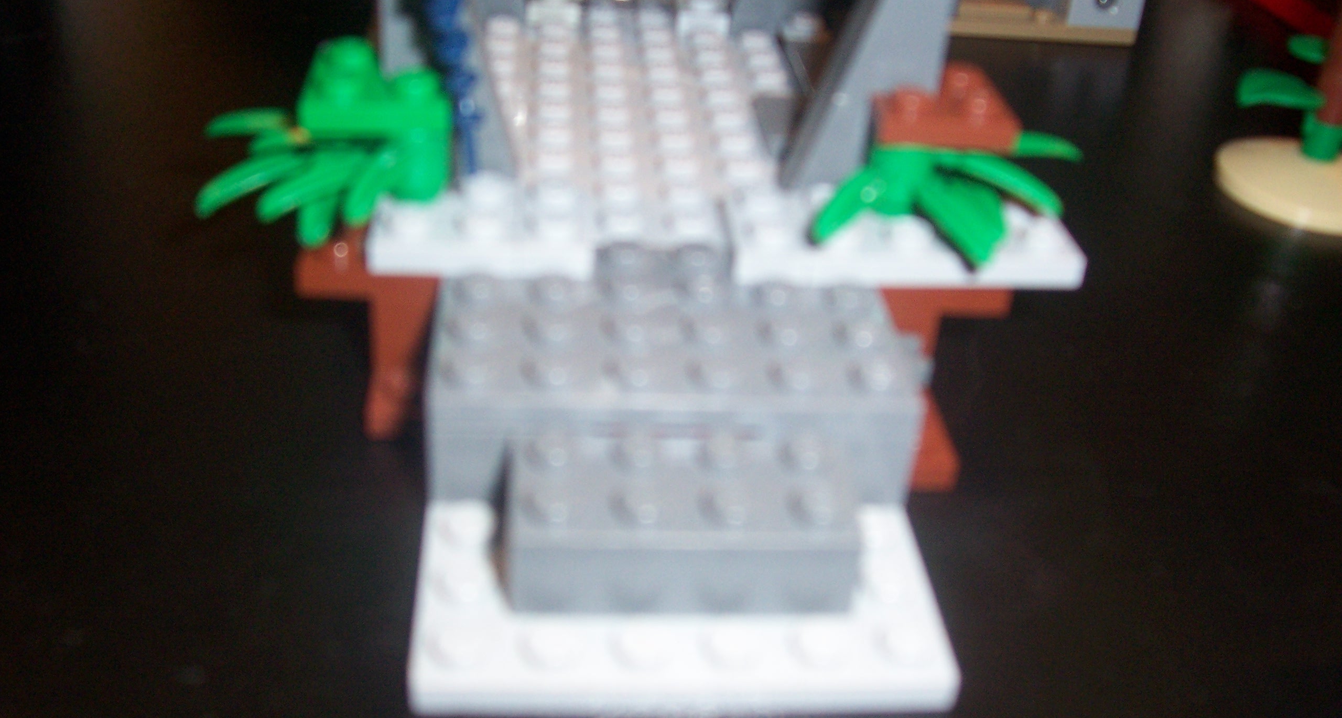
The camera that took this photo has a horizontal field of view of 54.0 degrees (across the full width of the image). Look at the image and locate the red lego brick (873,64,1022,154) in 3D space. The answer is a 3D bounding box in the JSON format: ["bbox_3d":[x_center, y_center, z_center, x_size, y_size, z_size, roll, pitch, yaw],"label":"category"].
[{"bbox_3d":[0.031,-0.030,0.154,0.016,0.005,0.016,1,34,-5],"label":"red lego brick"}]

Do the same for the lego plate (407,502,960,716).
[{"bbox_3d":[0.000,0.019,0.131,0.048,0.005,0.039,1,34,-5],"label":"lego plate"}]

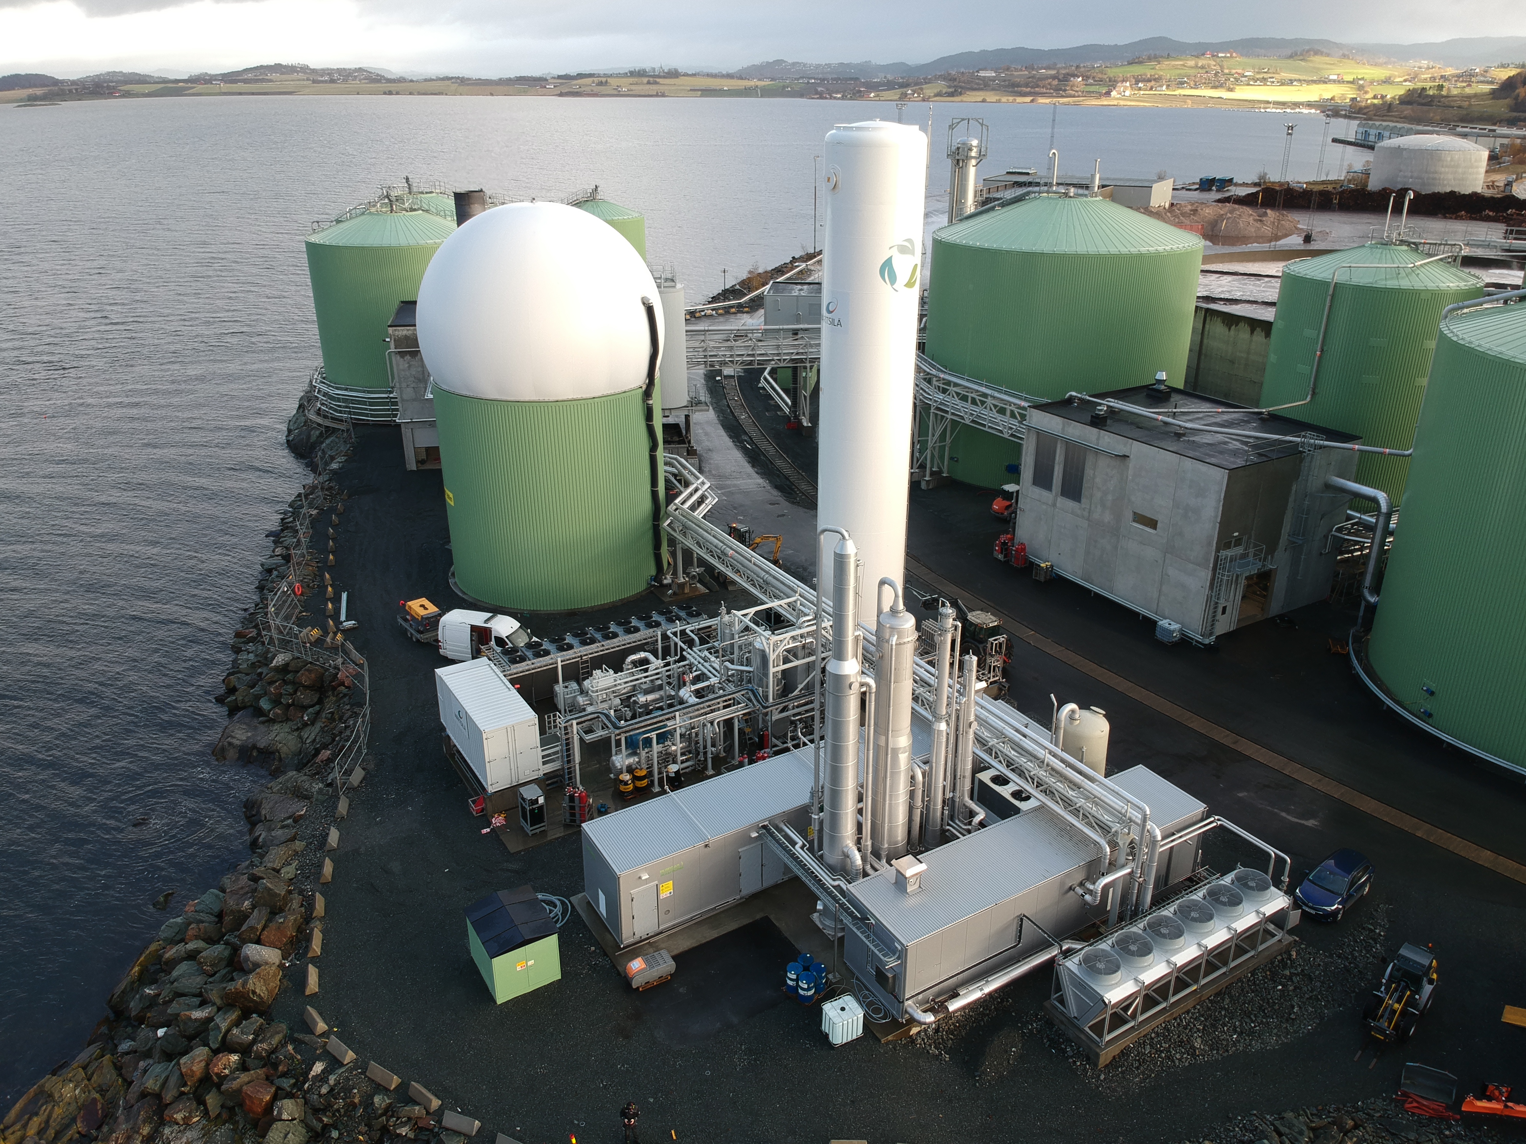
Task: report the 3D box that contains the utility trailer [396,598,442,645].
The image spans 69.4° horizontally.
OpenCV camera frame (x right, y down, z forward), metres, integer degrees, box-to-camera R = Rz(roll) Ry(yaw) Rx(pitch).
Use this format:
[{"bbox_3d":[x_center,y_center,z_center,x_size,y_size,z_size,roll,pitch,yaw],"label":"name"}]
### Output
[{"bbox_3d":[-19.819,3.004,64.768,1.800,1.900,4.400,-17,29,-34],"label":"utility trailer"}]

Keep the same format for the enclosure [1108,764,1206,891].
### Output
[{"bbox_3d":[15.359,11.072,46.268,4.675,3.422,3.547,-14,27,-28],"label":"enclosure"}]

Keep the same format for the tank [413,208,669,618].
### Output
[{"bbox_3d":[-13.445,-10.886,69.505,14.900,23.600,14.900,0,24,0],"label":"tank"}]

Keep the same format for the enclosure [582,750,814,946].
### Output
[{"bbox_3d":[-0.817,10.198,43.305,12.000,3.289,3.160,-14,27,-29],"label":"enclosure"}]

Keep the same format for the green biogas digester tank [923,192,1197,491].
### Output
[{"bbox_3d":[23.932,-19.558,90.074,20.800,21.200,20.800,0,23,0],"label":"green biogas digester tank"}]

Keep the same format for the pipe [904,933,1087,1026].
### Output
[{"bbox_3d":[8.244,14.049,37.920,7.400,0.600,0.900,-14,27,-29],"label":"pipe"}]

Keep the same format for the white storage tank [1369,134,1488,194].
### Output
[{"bbox_3d":[198.285,-121.066,328.683,30.400,16.875,30.400,0,23,0],"label":"white storage tank"}]

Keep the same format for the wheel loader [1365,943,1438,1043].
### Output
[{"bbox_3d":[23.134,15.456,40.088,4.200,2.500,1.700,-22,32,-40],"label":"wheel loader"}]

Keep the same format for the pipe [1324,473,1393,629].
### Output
[{"bbox_3d":[36.889,-1.668,69.107,1.200,8.100,4.500,-13,27,-26],"label":"pipe"}]

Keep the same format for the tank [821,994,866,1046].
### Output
[{"bbox_3d":[2.868,15.975,39.265,1.190,1.140,1.000,-11,26,-24],"label":"tank"}]

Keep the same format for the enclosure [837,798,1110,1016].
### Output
[{"bbox_3d":[8.241,12.826,42.296,9.818,3.422,3.547,-14,27,-28],"label":"enclosure"}]

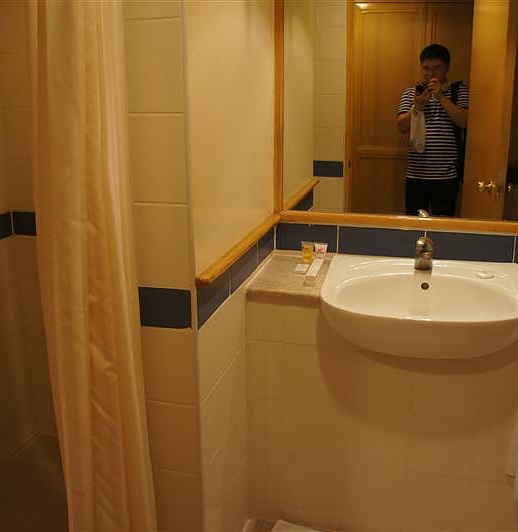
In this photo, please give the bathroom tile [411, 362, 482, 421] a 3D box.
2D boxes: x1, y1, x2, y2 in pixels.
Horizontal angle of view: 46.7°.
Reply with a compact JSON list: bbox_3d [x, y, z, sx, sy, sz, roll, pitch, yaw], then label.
[{"bbox_3d":[0.558,0.363,1.800,0.190,0.200,0.014,3,16,14],"label":"bathroom tile"}]

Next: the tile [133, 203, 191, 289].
[{"bbox_3d":[-0.235,-0.044,1.409,0.144,0.200,0.012,3,17,14],"label":"tile"}]

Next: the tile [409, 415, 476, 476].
[{"bbox_3d":[0.559,0.556,1.855,0.190,0.200,0.014,3,16,14],"label":"tile"}]

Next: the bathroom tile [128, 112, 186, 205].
[{"bbox_3d":[-0.224,-0.238,1.356,0.148,0.200,0.014,3,16,14],"label":"bathroom tile"}]

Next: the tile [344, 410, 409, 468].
[{"bbox_3d":[0.376,0.545,1.900,0.190,0.200,0.014,3,16,14],"label":"tile"}]

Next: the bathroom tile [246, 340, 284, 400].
[{"bbox_3d":[0.029,0.329,1.914,0.126,0.200,0.012,3,17,14],"label":"bathroom tile"}]

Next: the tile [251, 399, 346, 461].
[{"bbox_3d":[0.135,0.530,1.960,0.307,0.200,0.014,3,16,14],"label":"tile"}]

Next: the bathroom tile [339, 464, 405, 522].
[{"bbox_3d":[0.378,0.737,1.954,0.190,0.200,0.014,3,16,14],"label":"bathroom tile"}]

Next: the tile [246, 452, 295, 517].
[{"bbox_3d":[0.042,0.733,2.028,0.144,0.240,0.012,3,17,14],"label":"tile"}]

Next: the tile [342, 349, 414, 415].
[{"bbox_3d":[0.366,0.350,1.829,0.200,0.200,0.012,3,17,14],"label":"tile"}]

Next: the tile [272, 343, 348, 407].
[{"bbox_3d":[0.178,0.338,1.877,0.202,0.200,0.012,3,17,14],"label":"tile"}]

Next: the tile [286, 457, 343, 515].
[{"bbox_3d":[0.194,0.726,2.000,0.190,0.200,0.014,3,16,14],"label":"tile"}]

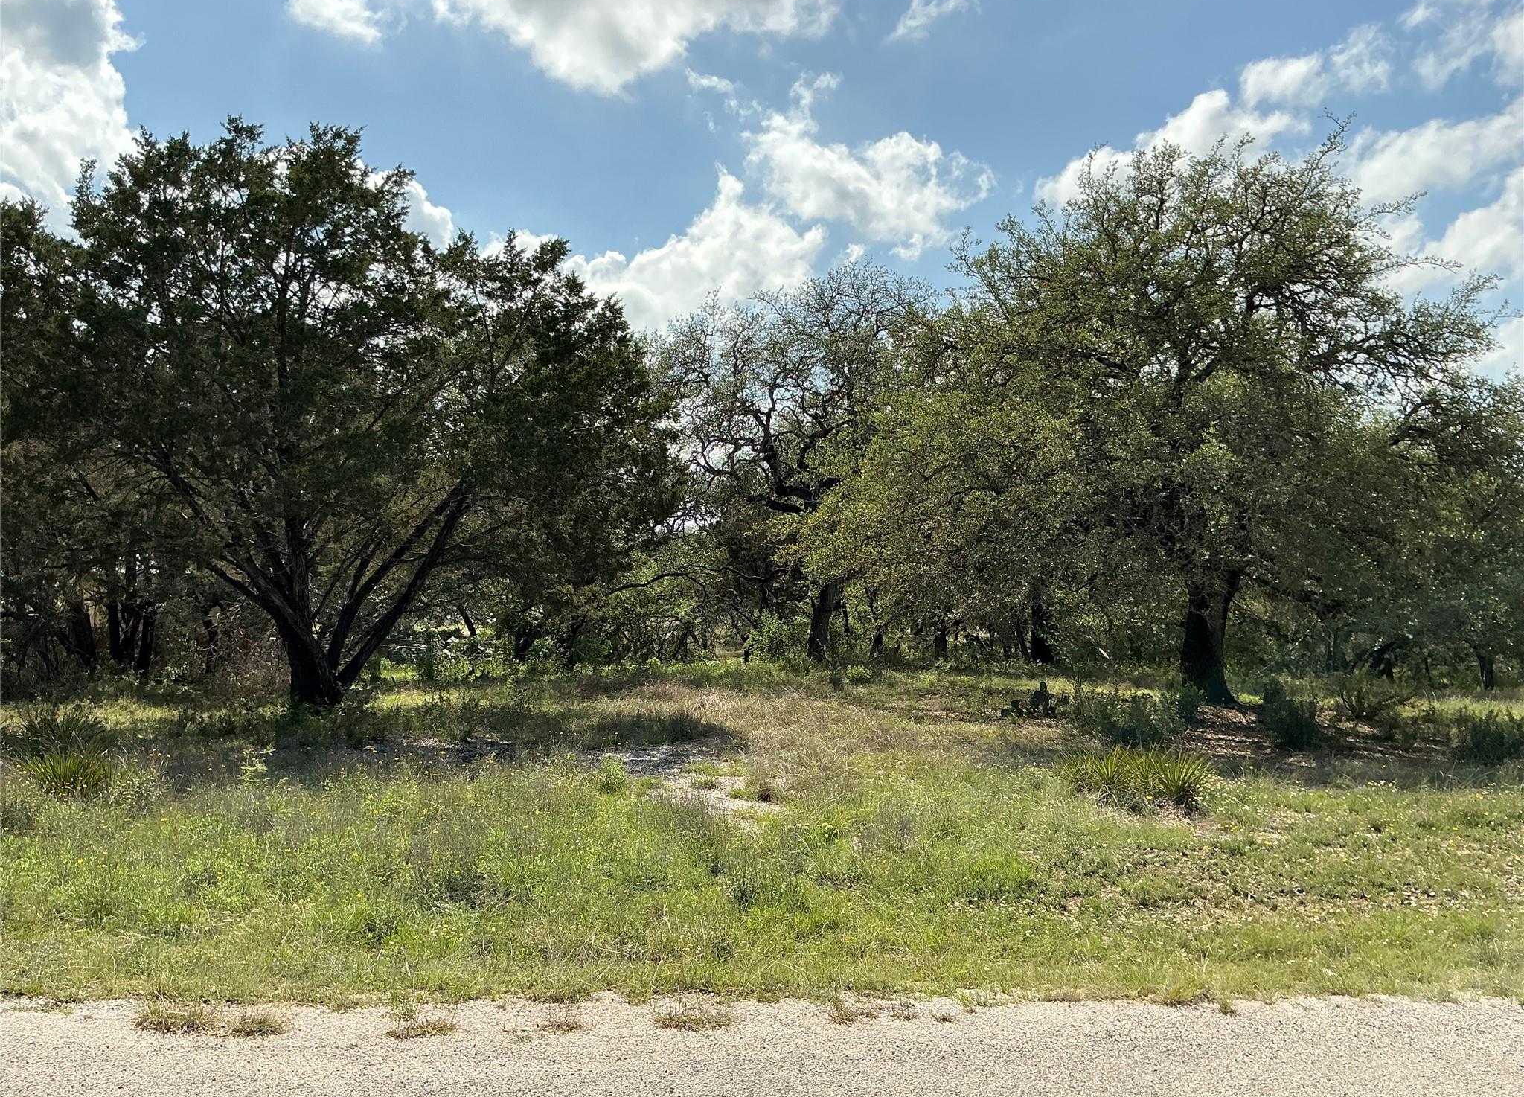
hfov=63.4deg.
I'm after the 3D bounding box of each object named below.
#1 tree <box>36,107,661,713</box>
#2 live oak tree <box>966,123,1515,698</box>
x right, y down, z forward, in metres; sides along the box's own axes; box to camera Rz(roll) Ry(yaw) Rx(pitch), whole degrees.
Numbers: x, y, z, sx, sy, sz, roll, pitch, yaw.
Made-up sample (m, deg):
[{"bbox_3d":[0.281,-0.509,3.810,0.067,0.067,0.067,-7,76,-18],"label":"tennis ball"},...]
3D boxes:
[{"bbox_3d":[-5.721,-1.927,17.500,8.800,8.200,7.800,0,-2,0],"label":"tree"},{"bbox_3d":[6.754,-1.938,18.000,8.000,8.300,7.300,0,-2,0],"label":"live oak tree"}]

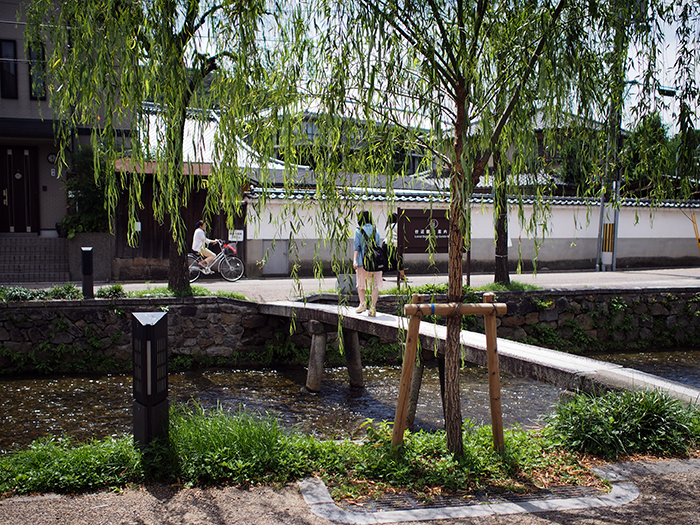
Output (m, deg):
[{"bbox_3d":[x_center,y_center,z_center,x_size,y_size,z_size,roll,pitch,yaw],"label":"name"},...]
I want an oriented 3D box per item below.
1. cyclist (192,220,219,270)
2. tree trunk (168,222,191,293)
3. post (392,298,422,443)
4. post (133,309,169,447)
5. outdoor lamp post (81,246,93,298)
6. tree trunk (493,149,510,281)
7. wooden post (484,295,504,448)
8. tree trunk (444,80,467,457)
[{"bbox_3d":[-3.636,-0.428,17.300,0.640,1.259,0.460,-1,2,-20],"label":"cyclist"},{"bbox_3d":[-3.522,-0.093,14.200,0.430,1.468,0.430,0,2,0],"label":"tree trunk"},{"bbox_3d":[0.376,0.741,4.540,0.072,1.075,0.072,8,2,0],"label":"post"},{"bbox_3d":[-1.254,0.789,4.320,0.220,0.962,0.200,-1,2,-13],"label":"post"},{"bbox_3d":[-5.092,0.213,13.300,0.220,1.007,0.200,-1,2,-21],"label":"outdoor lamp post"},{"bbox_3d":[3.482,-1.023,15.800,0.360,3.105,0.360,0,2,0],"label":"tree trunk"},{"bbox_3d":[0.958,0.745,4.560,0.070,1.086,0.070,-4,2,0],"label":"wooden post"},{"bbox_3d":[0.710,0.053,4.580,0.135,2.533,0.135,0,2,0],"label":"tree trunk"}]

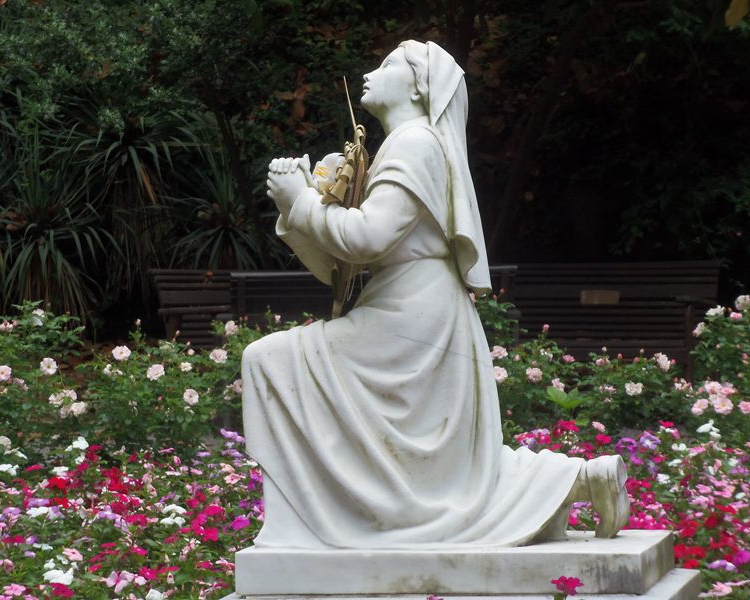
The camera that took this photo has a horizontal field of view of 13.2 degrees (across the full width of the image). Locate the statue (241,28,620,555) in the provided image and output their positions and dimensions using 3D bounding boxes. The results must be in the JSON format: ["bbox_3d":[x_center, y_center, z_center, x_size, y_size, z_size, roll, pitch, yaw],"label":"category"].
[{"bbox_3d":[0.147,-0.019,7.795,0.900,1.205,0.440,-1,2,13],"label":"statue"}]

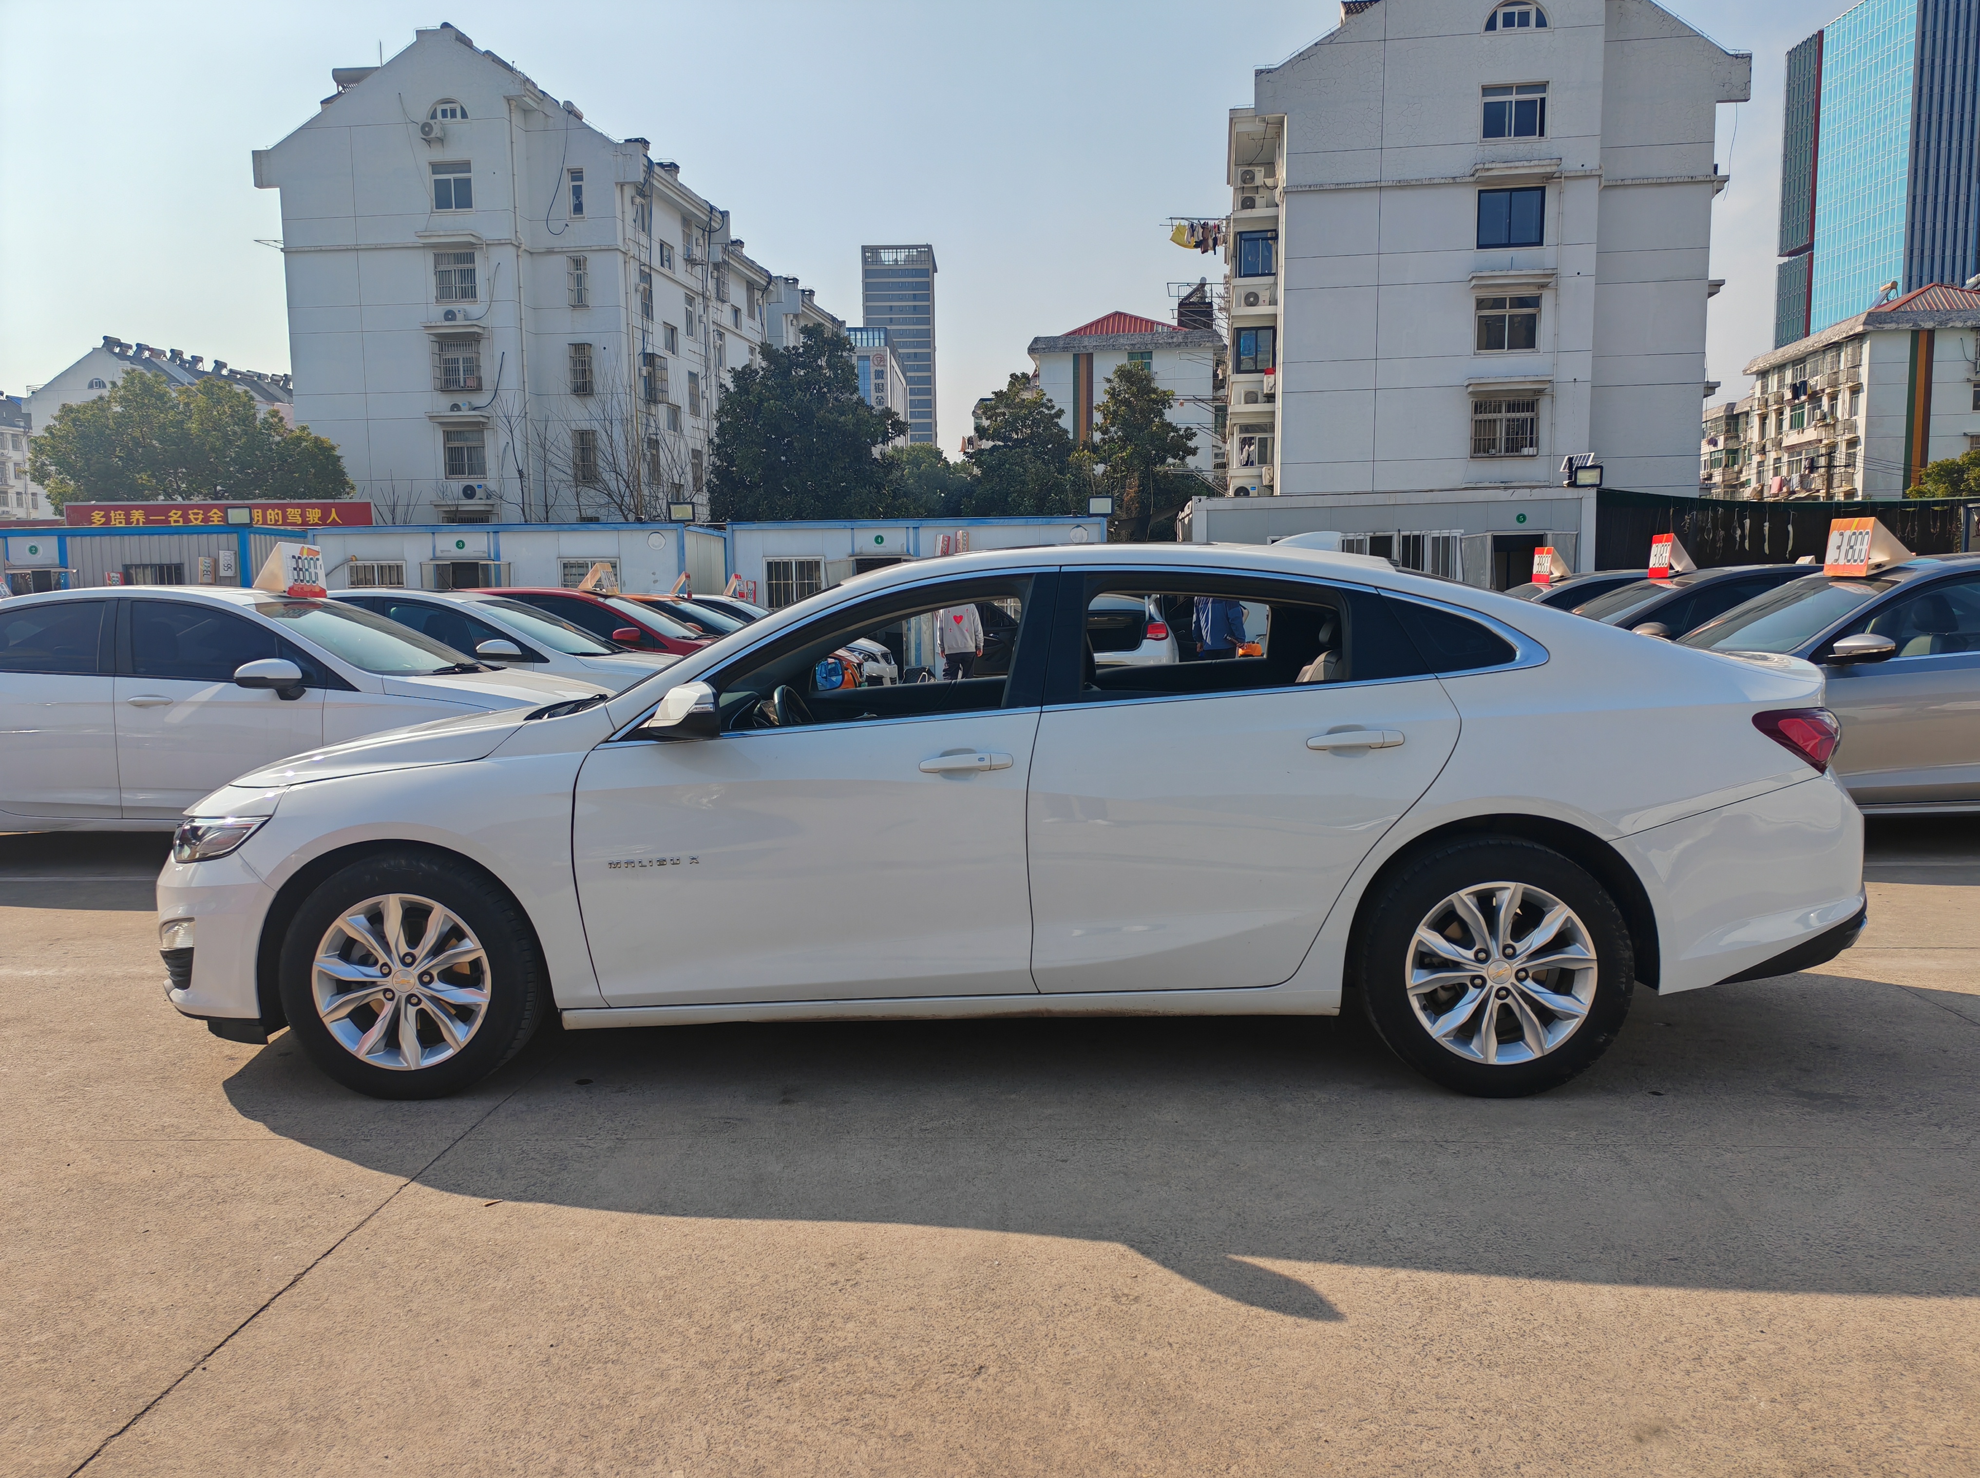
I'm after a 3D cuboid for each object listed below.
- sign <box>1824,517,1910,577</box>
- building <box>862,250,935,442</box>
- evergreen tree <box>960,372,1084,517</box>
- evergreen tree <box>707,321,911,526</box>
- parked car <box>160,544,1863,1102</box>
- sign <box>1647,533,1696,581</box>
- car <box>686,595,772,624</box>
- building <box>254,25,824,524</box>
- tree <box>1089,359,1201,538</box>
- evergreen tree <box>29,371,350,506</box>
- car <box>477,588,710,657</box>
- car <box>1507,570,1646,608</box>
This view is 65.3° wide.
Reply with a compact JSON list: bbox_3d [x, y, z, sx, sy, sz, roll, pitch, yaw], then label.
[{"bbox_3d":[4.760,-1.037,8.350,0.270,0.290,0.430,-11,5,4],"label":"sign"},{"bbox_3d":[-27.497,-95.946,478.037,20.500,104.600,30.000,-1,5,0],"label":"building"},{"bbox_3d":[0.873,-6.090,41.609,3.320,7.480,3.320,-1,5,0],"label":"evergreen tree"},{"bbox_3d":[-4.753,-6.501,40.565,5.220,8.630,5.220,-1,5,0],"label":"evergreen tree"},{"bbox_3d":[0.003,0.128,4.824,4.930,1.468,1.854,0,5,1],"label":"parked car"},{"bbox_3d":[4.853,-1.300,11.000,0.220,0.290,0.370,-11,5,-2],"label":"sign"},{"bbox_3d":[-3.600,-1.073,19.500,4.600,1.470,1.800,0,5,3],"label":"car"},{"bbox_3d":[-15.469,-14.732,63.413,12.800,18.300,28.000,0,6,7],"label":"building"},{"bbox_3d":[3.873,-5.727,38.630,2.660,7.250,2.660,-1,5,0],"label":"tree"},{"bbox_3d":[-19.912,-5.491,38.653,8.010,7.350,8.010,-1,5,0],"label":"evergreen tree"},{"bbox_3d":[-3.900,-0.638,14.200,4.600,1.470,1.800,0,5,3],"label":"car"},{"bbox_3d":[5.237,-0.712,13.293,4.600,1.460,1.790,-1,5,-2],"label":"car"}]

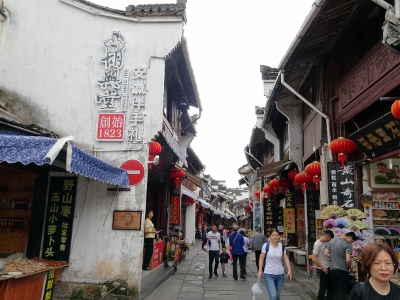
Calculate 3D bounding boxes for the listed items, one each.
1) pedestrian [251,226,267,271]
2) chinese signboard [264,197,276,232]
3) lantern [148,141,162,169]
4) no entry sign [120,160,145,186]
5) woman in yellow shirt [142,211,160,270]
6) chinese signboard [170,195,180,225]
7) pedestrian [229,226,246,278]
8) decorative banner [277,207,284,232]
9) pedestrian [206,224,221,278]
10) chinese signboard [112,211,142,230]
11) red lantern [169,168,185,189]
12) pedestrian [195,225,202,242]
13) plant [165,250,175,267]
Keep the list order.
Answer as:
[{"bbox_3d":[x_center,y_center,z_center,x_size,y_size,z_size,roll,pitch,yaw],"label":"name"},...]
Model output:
[{"bbox_3d":[2.264,3.784,13.304,0.570,1.657,0.380,0,-12,5],"label":"pedestrian"},{"bbox_3d":[3.785,3.608,18.669,0.620,2.100,0.100,-1,-12,5],"label":"chinese signboard"},{"bbox_3d":[-1.333,0.152,9.588,0.550,0.770,0.550,1,-12,0],"label":"lantern"},{"bbox_3d":[-1.547,0.526,7.897,0.600,0.602,0.040,1,-12,0],"label":"no entry sign"},{"bbox_3d":[-1.300,2.451,9.390,0.480,1.620,0.450,-3,-13,17],"label":"woman in yellow shirt"},{"bbox_3d":[-0.960,2.402,13.804,0.385,1.150,0.040,1,-12,0],"label":"chinese signboard"},{"bbox_3d":[1.202,3.273,11.110,0.560,1.688,0.380,0,-12,5],"label":"pedestrian"},{"bbox_3d":[4.214,3.639,18.151,0.420,1.380,0.080,-1,-12,5],"label":"decorative banner"},{"bbox_3d":[0.463,3.376,11.545,0.520,1.685,0.380,1,-12,0],"label":"pedestrian"},{"bbox_3d":[-1.601,1.565,7.688,0.645,0.419,0.040,1,-12,0],"label":"chinese signboard"},{"bbox_3d":[-0.853,1.137,13.571,0.560,0.755,0.560,1,-12,0],"label":"red lantern"},{"bbox_3d":[-0.111,7.167,29.652,0.500,1.580,0.400,3,-13,-11],"label":"pedestrian"},{"bbox_3d":[-1.088,3.897,12.451,0.380,0.570,0.380,2,-12,-6],"label":"plant"}]

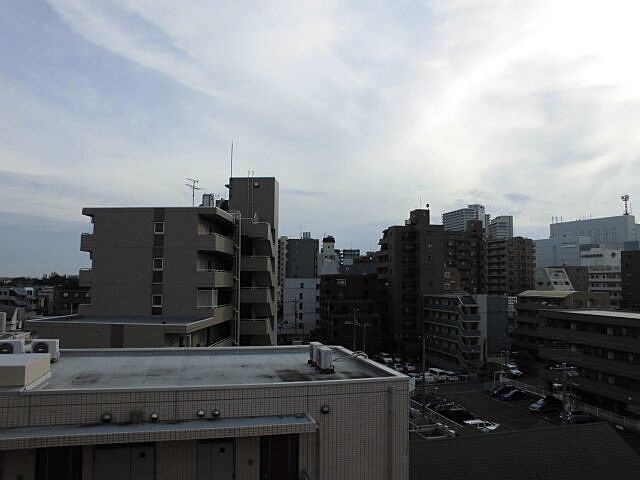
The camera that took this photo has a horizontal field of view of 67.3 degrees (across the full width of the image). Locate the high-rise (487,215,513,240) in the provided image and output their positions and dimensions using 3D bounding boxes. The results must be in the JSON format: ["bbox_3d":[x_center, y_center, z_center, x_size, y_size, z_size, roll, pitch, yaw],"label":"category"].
[{"bbox_3d":[177.968,15.947,472.740,15.300,74.594,33.000,0,-4,6],"label":"high-rise"}]

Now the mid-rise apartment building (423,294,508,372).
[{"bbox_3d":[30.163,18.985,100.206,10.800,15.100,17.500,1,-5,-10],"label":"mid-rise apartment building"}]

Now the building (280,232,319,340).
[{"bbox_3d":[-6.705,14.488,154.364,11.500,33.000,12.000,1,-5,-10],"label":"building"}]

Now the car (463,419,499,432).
[{"bbox_3d":[18.829,21.824,55.824,3.800,1.450,1.650,1,-5,-10],"label":"car"}]

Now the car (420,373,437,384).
[{"bbox_3d":[19.232,24.331,85.014,1.600,1.600,3.700,2,-5,-15],"label":"car"}]

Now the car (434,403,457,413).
[{"bbox_3d":[16.860,22.445,63.031,4.000,1.450,1.700,1,-5,-10],"label":"car"}]

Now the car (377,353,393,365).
[{"bbox_3d":[14.459,26.227,106.623,1.700,1.550,4.200,2,-5,-13],"label":"car"}]

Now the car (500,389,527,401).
[{"bbox_3d":[26.018,20.384,63.836,4.000,1.420,1.680,2,-5,-17],"label":"car"}]

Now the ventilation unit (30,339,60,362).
[{"bbox_3d":[-8.553,3.466,14.989,0.730,0.660,0.280,1,-4,-7],"label":"ventilation unit"}]

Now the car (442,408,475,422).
[{"bbox_3d":[15.367,19.517,53.434,4.300,1.450,1.700,2,-5,-17],"label":"car"}]

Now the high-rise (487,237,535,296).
[{"bbox_3d":[78.264,15.949,200.101,18.400,31.718,14.000,0,-4,10],"label":"high-rise"}]

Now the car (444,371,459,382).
[{"bbox_3d":[23.694,24.512,86.662,1.600,1.600,3.800,2,-5,-17],"label":"car"}]

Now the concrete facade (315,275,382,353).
[{"bbox_3d":[6.532,17.255,108.351,12.000,19.600,9.000,1,-5,-10],"label":"concrete facade"}]

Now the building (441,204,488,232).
[{"bbox_3d":[157.035,9.740,516.516,28.600,93.470,43.561,1,-5,-14],"label":"building"}]

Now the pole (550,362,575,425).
[{"bbox_3d":[16.634,14.417,32.469,1.700,12.060,0.600,1,-5,-10],"label":"pole"}]

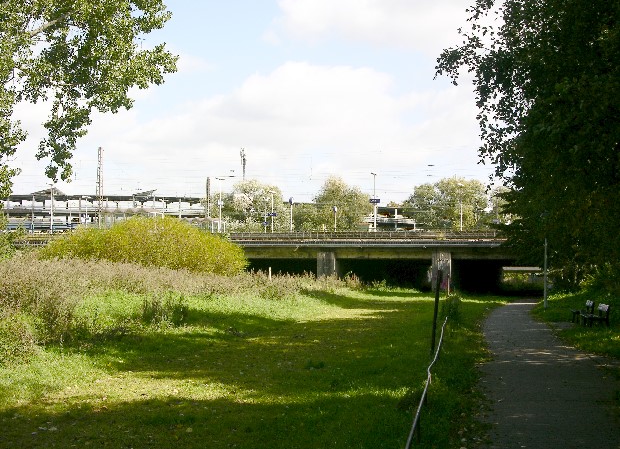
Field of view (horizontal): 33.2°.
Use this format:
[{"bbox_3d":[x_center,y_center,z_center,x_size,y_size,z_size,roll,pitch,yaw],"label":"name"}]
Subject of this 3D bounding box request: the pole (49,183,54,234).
[{"bbox_3d":[-35.336,-2.119,142.000,0.750,7.000,0.400,0,-3,0],"label":"pole"}]

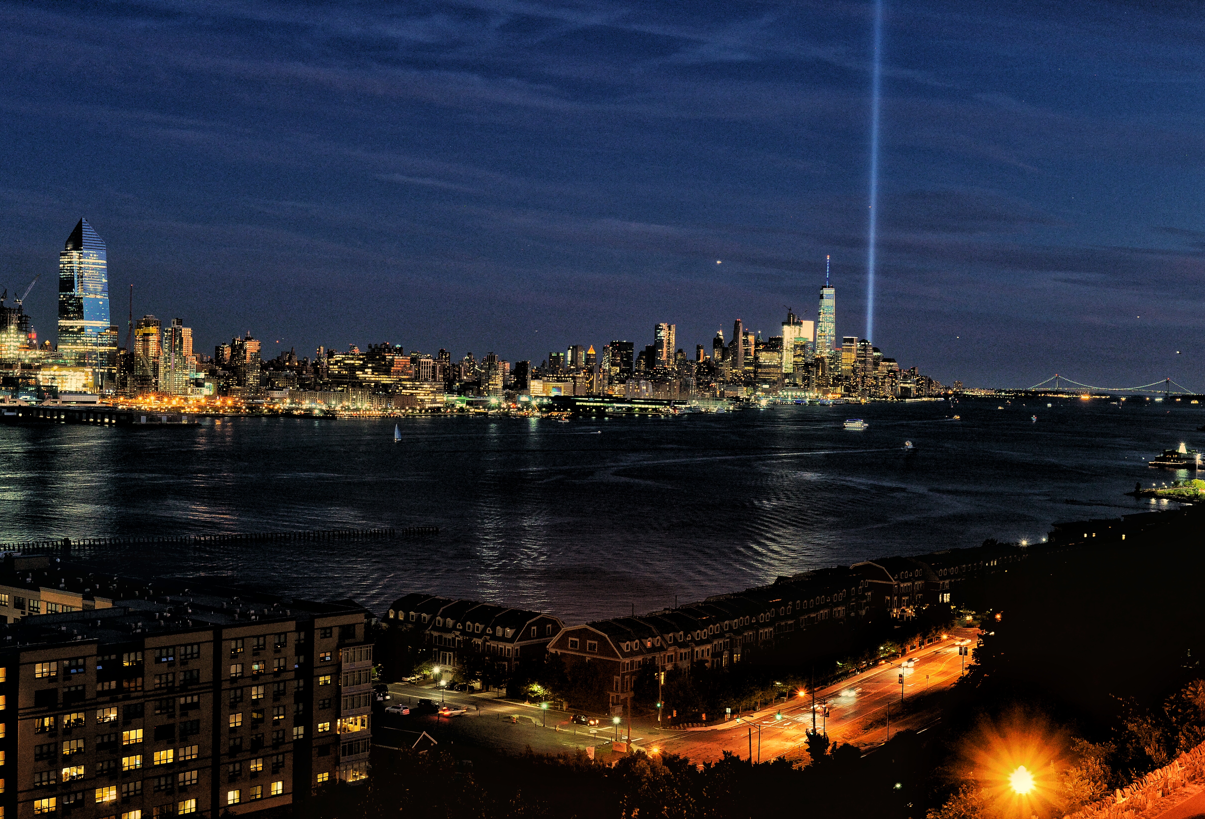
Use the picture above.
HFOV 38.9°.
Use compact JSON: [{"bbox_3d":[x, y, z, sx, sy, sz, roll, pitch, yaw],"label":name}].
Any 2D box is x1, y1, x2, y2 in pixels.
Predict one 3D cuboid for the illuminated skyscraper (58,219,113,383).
[{"bbox_3d":[-799.500,-159.700,2640.000,66.000,270.300,54.000,2,1,38],"label":"illuminated skyscraper"}]

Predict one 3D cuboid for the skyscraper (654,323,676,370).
[{"bbox_3d":[241.500,-200.500,6600.000,64.000,267.400,48.000,2,1,29],"label":"skyscraper"}]

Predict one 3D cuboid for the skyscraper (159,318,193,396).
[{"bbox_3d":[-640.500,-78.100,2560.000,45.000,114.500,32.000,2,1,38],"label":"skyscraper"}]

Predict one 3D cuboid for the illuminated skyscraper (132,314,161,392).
[{"bbox_3d":[-690.300,-83.100,2590.000,42.000,121.000,27.000,2,1,38],"label":"illuminated skyscraper"}]

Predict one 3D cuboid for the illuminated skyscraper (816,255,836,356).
[{"bbox_3d":[892.400,-338.100,6790.000,64.000,546.300,64.000,2,1,31],"label":"illuminated skyscraper"}]

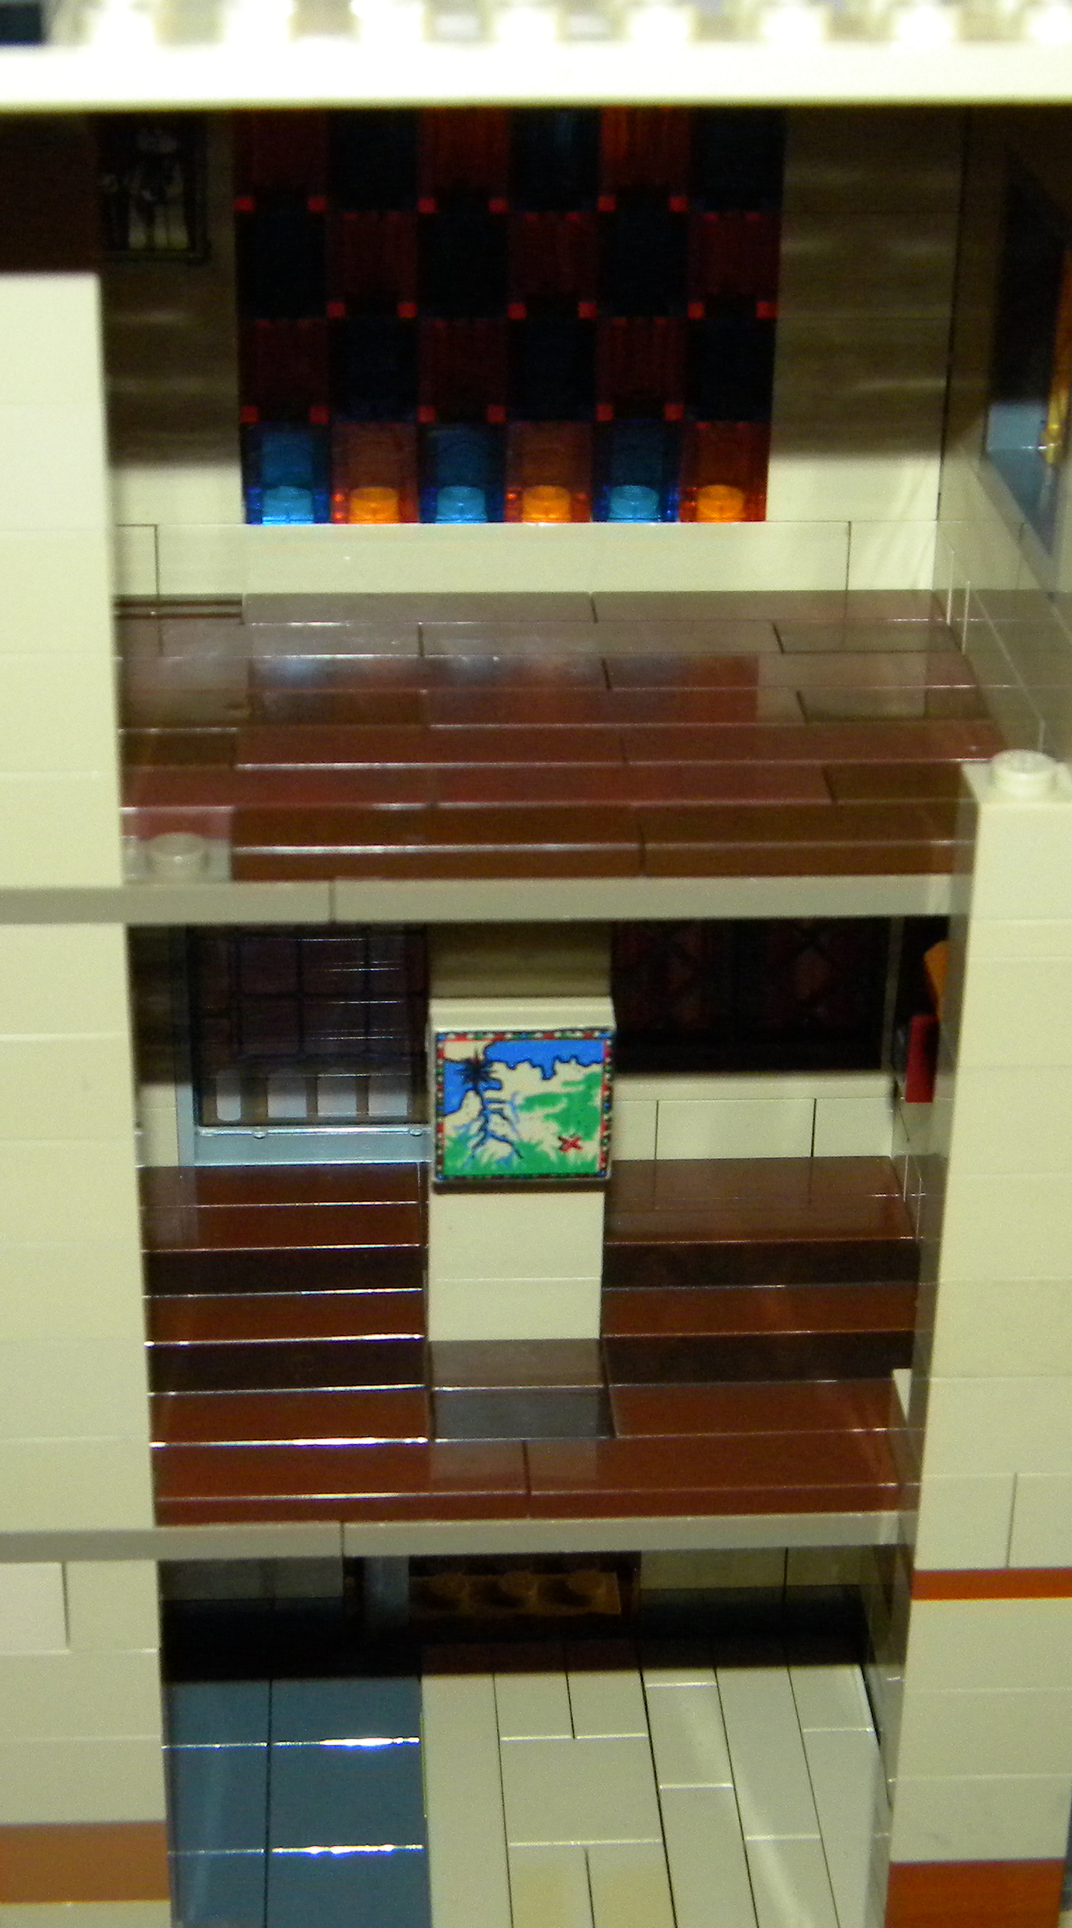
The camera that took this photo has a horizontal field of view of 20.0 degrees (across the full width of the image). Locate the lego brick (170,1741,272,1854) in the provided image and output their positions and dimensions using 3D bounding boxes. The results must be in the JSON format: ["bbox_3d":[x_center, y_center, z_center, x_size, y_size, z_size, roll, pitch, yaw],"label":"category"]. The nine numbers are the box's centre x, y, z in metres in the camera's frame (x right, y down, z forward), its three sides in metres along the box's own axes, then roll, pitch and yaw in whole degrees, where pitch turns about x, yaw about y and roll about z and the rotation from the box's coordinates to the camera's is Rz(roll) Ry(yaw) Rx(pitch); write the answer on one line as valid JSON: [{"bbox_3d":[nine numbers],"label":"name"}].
[{"bbox_3d":[-0.035,0.087,0.312,0.016,0.003,0.016,-1,26,-4],"label":"lego brick"}]

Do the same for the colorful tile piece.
[{"bbox_3d":[-0.001,0.012,0.272,0.016,0.016,0.003,-1,26,-4],"label":"colorful tile piece"}]

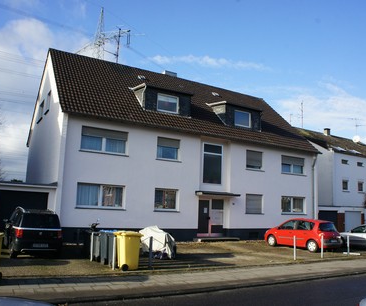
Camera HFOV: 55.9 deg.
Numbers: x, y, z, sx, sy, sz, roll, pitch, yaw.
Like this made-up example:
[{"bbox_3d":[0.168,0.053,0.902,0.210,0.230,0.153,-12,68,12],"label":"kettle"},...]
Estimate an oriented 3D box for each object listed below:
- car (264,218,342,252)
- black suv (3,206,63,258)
[{"bbox_3d":[6.455,4.407,18.890,1.810,1.610,4.250,8,-10,-33],"label":"car"},{"bbox_3d":[-6.145,3.125,13.852,1.800,1.700,4.500,7,-10,-31],"label":"black suv"}]

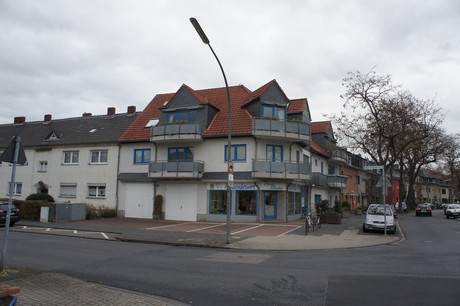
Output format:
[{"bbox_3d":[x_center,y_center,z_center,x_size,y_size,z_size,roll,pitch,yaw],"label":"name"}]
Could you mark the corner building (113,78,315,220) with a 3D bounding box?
[{"bbox_3d":[-0.765,-0.161,32.777,15.600,12.200,12.000,-2,-8,22],"label":"corner building"}]

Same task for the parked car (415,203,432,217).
[{"bbox_3d":[24.509,7.222,43.566,1.750,1.450,4.350,-3,-8,28],"label":"parked car"}]

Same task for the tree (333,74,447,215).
[{"bbox_3d":[21.395,-1.231,47.007,14.000,18.800,14.000,-2,-8,25],"label":"tree"}]

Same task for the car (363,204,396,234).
[{"bbox_3d":[8.995,3.944,20.908,1.700,1.540,4.000,-2,-8,22],"label":"car"}]

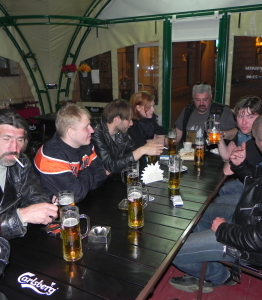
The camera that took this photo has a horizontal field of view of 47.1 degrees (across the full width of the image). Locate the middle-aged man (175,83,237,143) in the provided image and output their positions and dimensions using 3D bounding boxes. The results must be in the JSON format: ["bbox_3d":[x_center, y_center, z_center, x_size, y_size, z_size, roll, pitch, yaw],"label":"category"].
[{"bbox_3d":[0.683,0.048,2.892,0.620,1.330,0.700,5,15,23],"label":"middle-aged man"}]

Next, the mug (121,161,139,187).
[{"bbox_3d":[-0.001,0.172,1.725,0.114,0.200,0.074,-9,17,-29],"label":"mug"}]

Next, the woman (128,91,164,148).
[{"bbox_3d":[0.228,0.115,2.723,0.640,1.280,0.460,4,15,18],"label":"woman"}]

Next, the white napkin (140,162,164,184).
[{"bbox_3d":[0.138,0.144,1.937,0.130,0.125,0.045,-8,15,-24],"label":"white napkin"}]

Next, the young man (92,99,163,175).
[{"bbox_3d":[0.020,0.242,2.309,0.660,1.250,0.520,5,16,23],"label":"young man"}]

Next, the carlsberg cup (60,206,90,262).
[{"bbox_3d":[-0.207,0.316,1.135,0.104,0.190,0.071,-1,14,0],"label":"carlsberg cup"}]

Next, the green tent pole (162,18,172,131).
[{"bbox_3d":[0.647,-1.117,5.390,0.135,2.307,0.135,7,16,27],"label":"green tent pole"}]

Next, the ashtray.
[{"bbox_3d":[-0.132,0.361,1.278,0.078,0.031,0.078,1,14,9],"label":"ashtray"}]

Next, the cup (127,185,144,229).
[{"bbox_3d":[0.041,0.254,1.406,0.114,0.200,0.074,-9,17,-29],"label":"cup"}]

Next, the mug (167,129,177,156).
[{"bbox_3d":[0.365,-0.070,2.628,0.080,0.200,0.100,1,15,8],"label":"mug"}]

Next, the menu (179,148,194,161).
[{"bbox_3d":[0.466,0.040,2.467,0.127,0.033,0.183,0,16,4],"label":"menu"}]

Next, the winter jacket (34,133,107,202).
[{"bbox_3d":[-0.370,0.211,1.782,0.470,0.540,0.530,2,14,13],"label":"winter jacket"}]

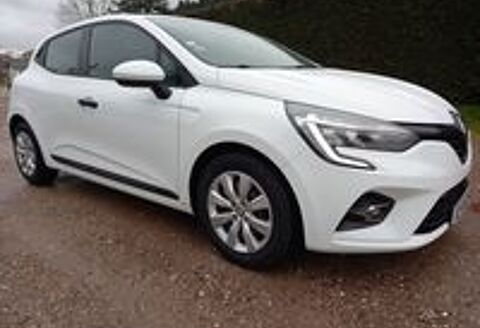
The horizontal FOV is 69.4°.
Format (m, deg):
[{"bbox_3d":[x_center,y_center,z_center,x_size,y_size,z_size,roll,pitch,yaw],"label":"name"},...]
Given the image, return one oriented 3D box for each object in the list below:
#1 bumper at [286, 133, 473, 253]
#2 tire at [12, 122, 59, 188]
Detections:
[{"bbox_3d":[0.963,0.027,2.027,0.570,0.500,1.720,10,17,37],"label":"bumper"},{"bbox_3d":[-1.990,-0.123,3.377,0.620,0.615,0.210,10,17,37],"label":"tire"}]

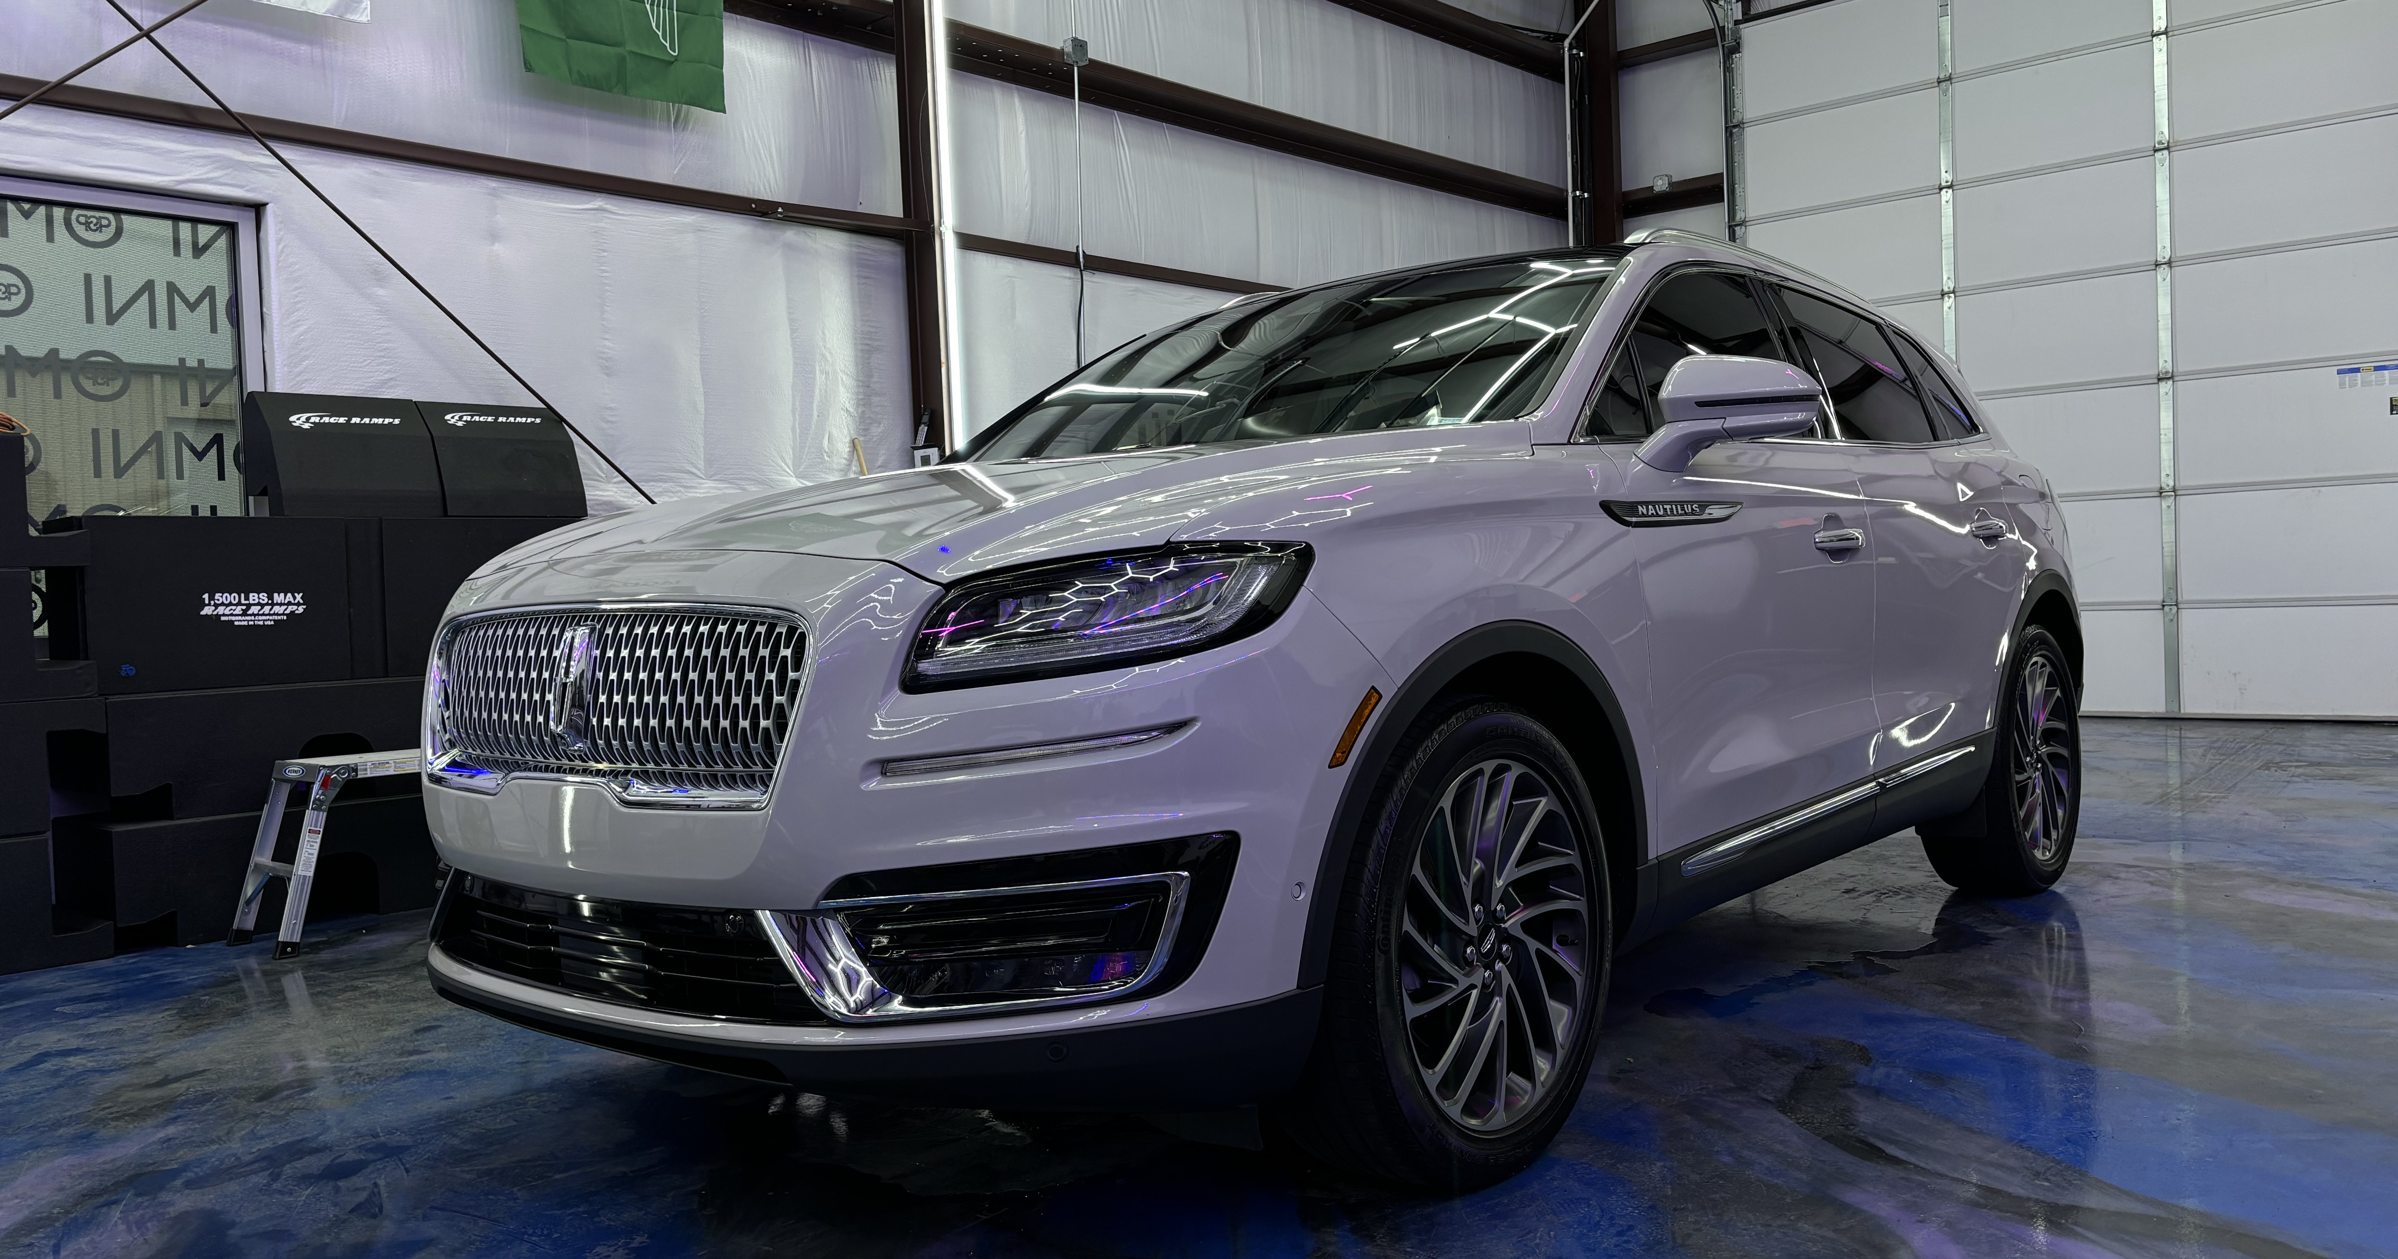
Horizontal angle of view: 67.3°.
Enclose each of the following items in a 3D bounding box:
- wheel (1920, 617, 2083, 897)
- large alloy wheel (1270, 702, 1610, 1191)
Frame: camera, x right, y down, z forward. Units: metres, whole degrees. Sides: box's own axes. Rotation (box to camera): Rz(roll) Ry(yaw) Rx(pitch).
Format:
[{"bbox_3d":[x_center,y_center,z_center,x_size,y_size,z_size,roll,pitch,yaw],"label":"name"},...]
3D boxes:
[{"bbox_3d":[2.209,0.353,4.986,0.260,0.745,0.745,-1,2,40],"label":"wheel"},{"bbox_3d":[0.370,0.480,2.814,0.260,0.745,0.745,-1,2,40],"label":"large alloy wheel"}]

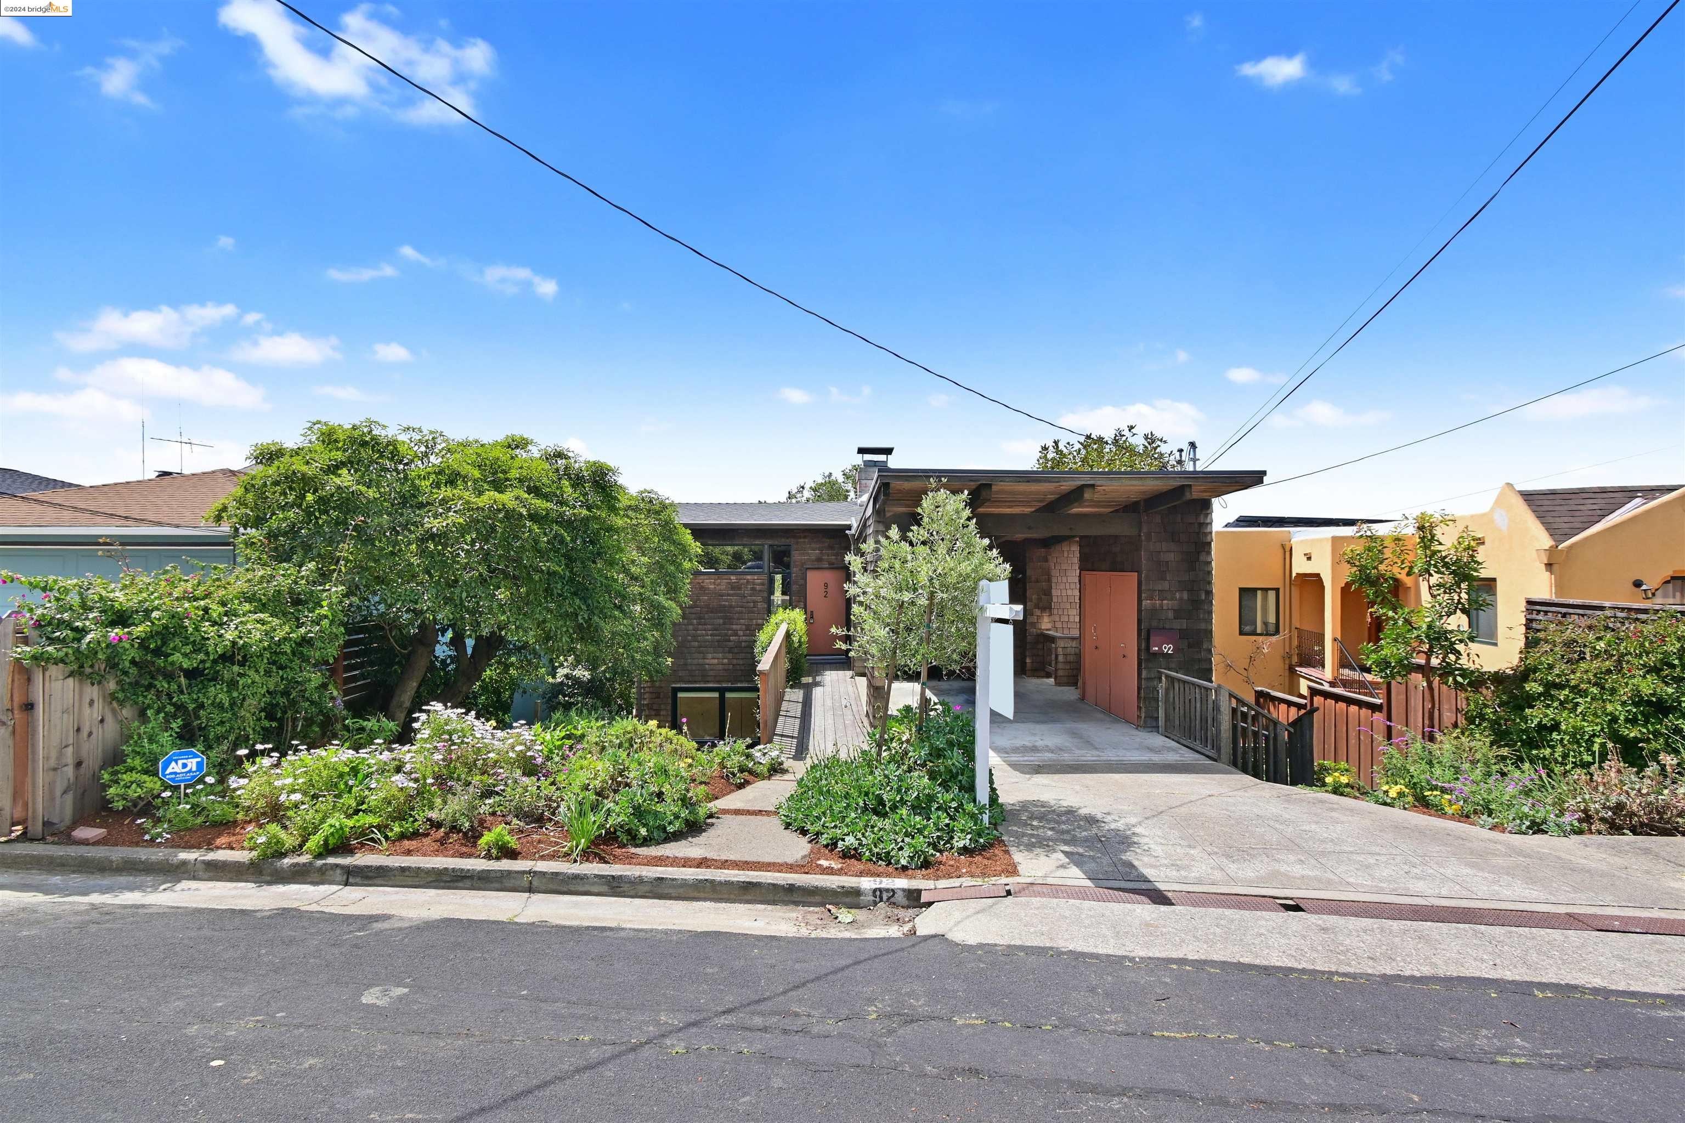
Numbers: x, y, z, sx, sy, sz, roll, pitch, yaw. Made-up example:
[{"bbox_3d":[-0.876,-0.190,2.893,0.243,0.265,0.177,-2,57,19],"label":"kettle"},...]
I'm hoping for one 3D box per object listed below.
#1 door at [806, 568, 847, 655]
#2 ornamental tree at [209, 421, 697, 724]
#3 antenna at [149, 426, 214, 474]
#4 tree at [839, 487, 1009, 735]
[{"bbox_3d":[-0.370,1.200,16.600,0.920,2.040,0.060,0,0,-2],"label":"door"},{"bbox_3d":[-5.400,0.250,10.200,6.400,4.600,5.400,0,0,0],"label":"ornamental tree"},{"bbox_3d":[-16.900,-2.950,18.000,0.700,1.400,1.400,0,0,30],"label":"antenna"},{"bbox_3d":[0.870,0.680,7.500,1.800,3.000,1.600,0,0,0],"label":"tree"}]

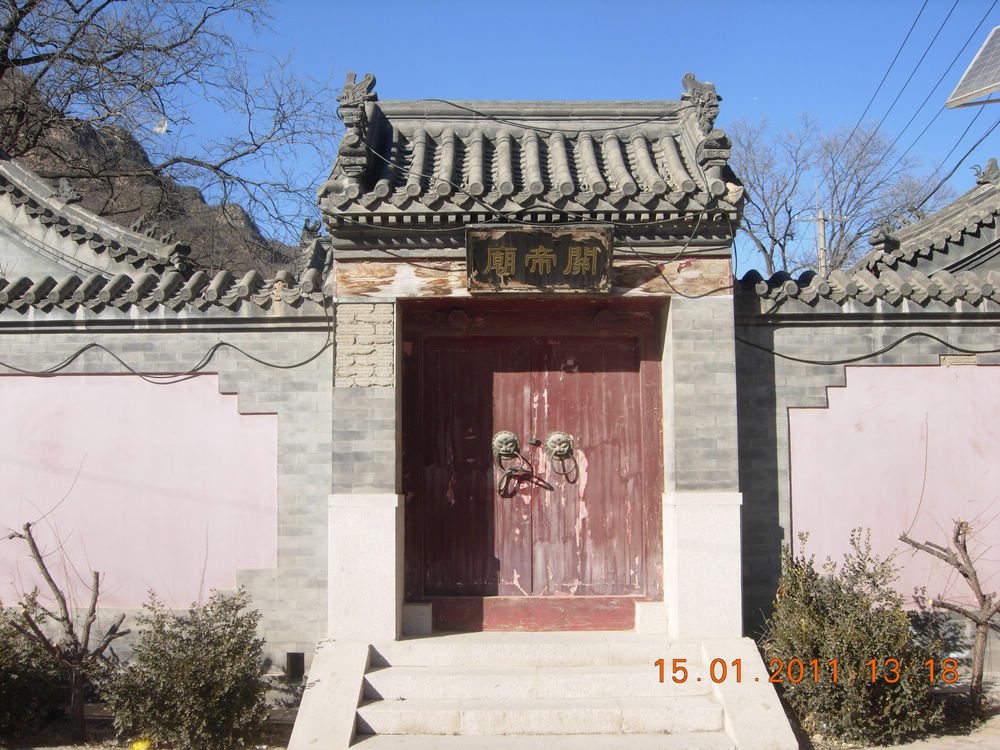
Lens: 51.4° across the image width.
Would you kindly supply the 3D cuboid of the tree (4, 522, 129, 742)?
[{"bbox_3d":[-2.426,1.453,5.821,0.700,1.210,0.600,0,-6,-1],"label":"tree"}]

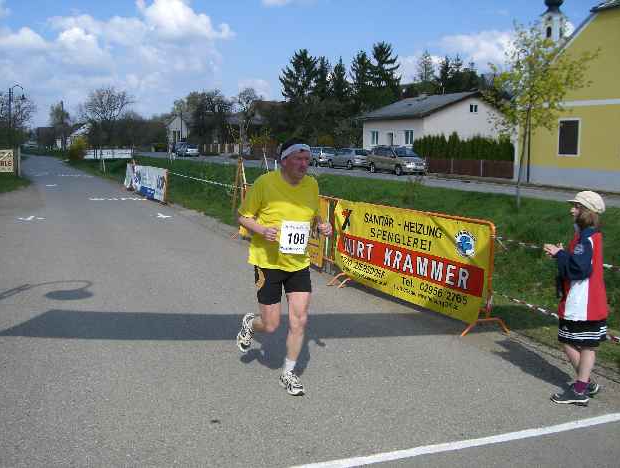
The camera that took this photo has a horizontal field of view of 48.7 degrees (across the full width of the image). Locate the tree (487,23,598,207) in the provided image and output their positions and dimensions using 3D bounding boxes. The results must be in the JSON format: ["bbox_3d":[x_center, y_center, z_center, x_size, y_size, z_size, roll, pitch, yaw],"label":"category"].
[{"bbox_3d":[6.289,-3.186,18.542,2.950,4.900,2.800,2,8,18],"label":"tree"}]

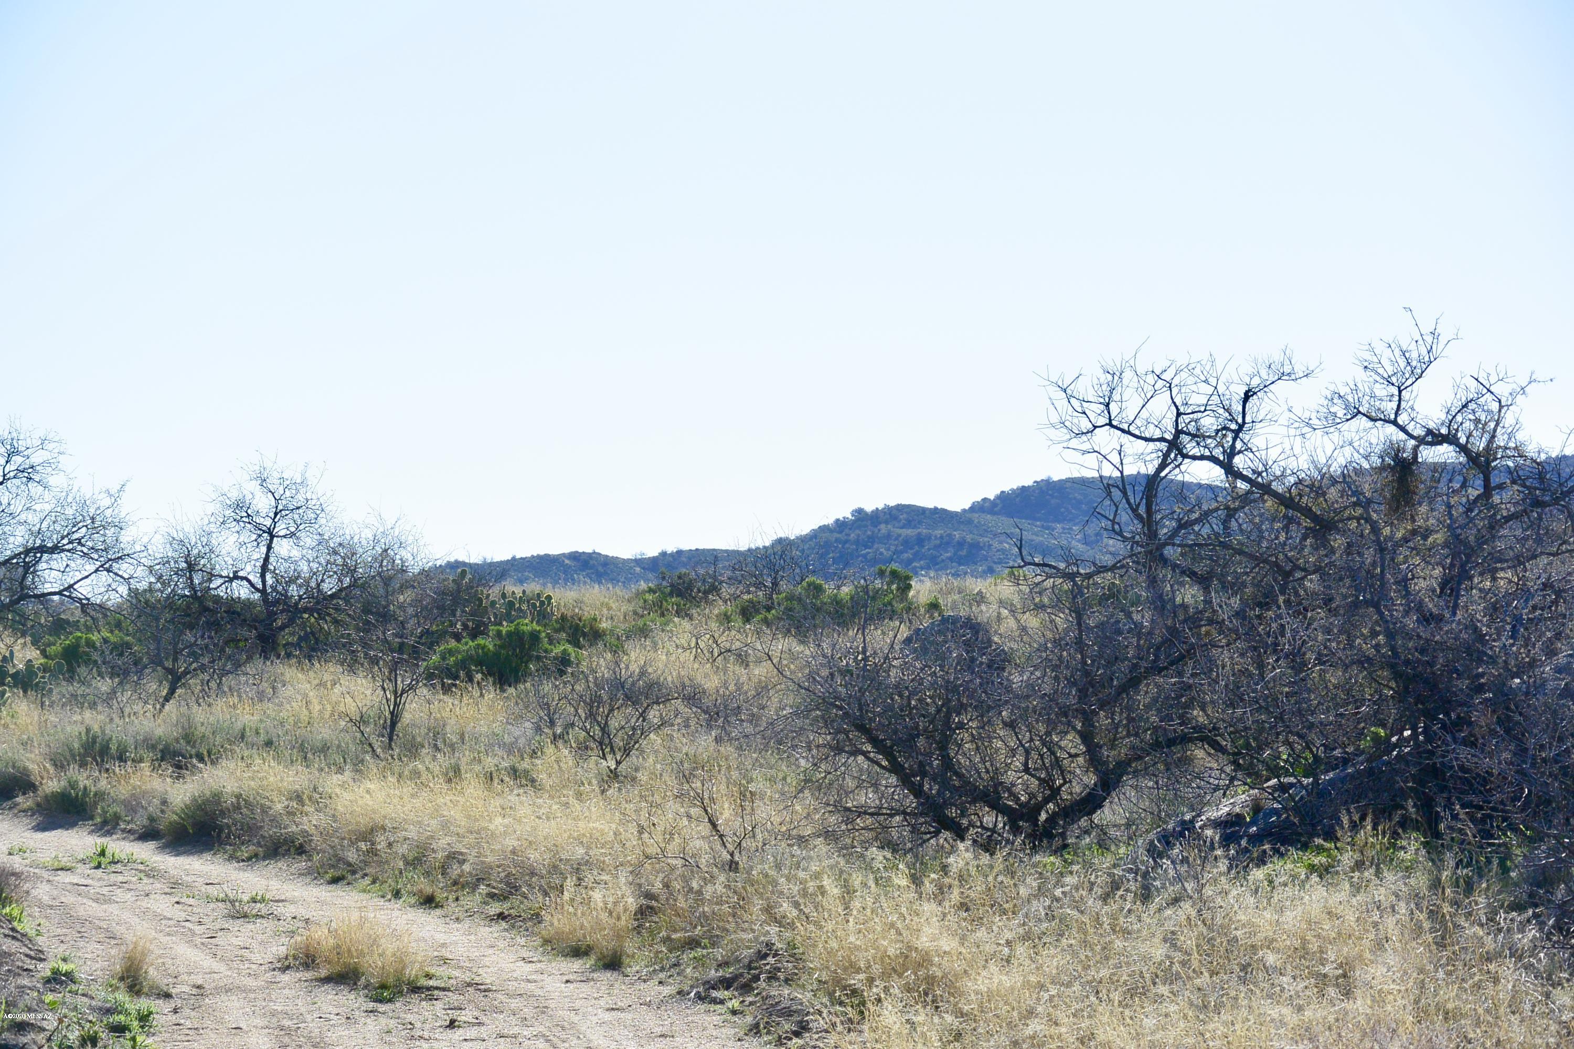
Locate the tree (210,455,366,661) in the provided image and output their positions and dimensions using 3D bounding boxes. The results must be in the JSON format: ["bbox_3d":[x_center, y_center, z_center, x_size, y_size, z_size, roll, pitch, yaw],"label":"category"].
[{"bbox_3d":[-7.780,0.520,78.000,2.500,3.150,2.400,0,0,0],"label":"tree"}]

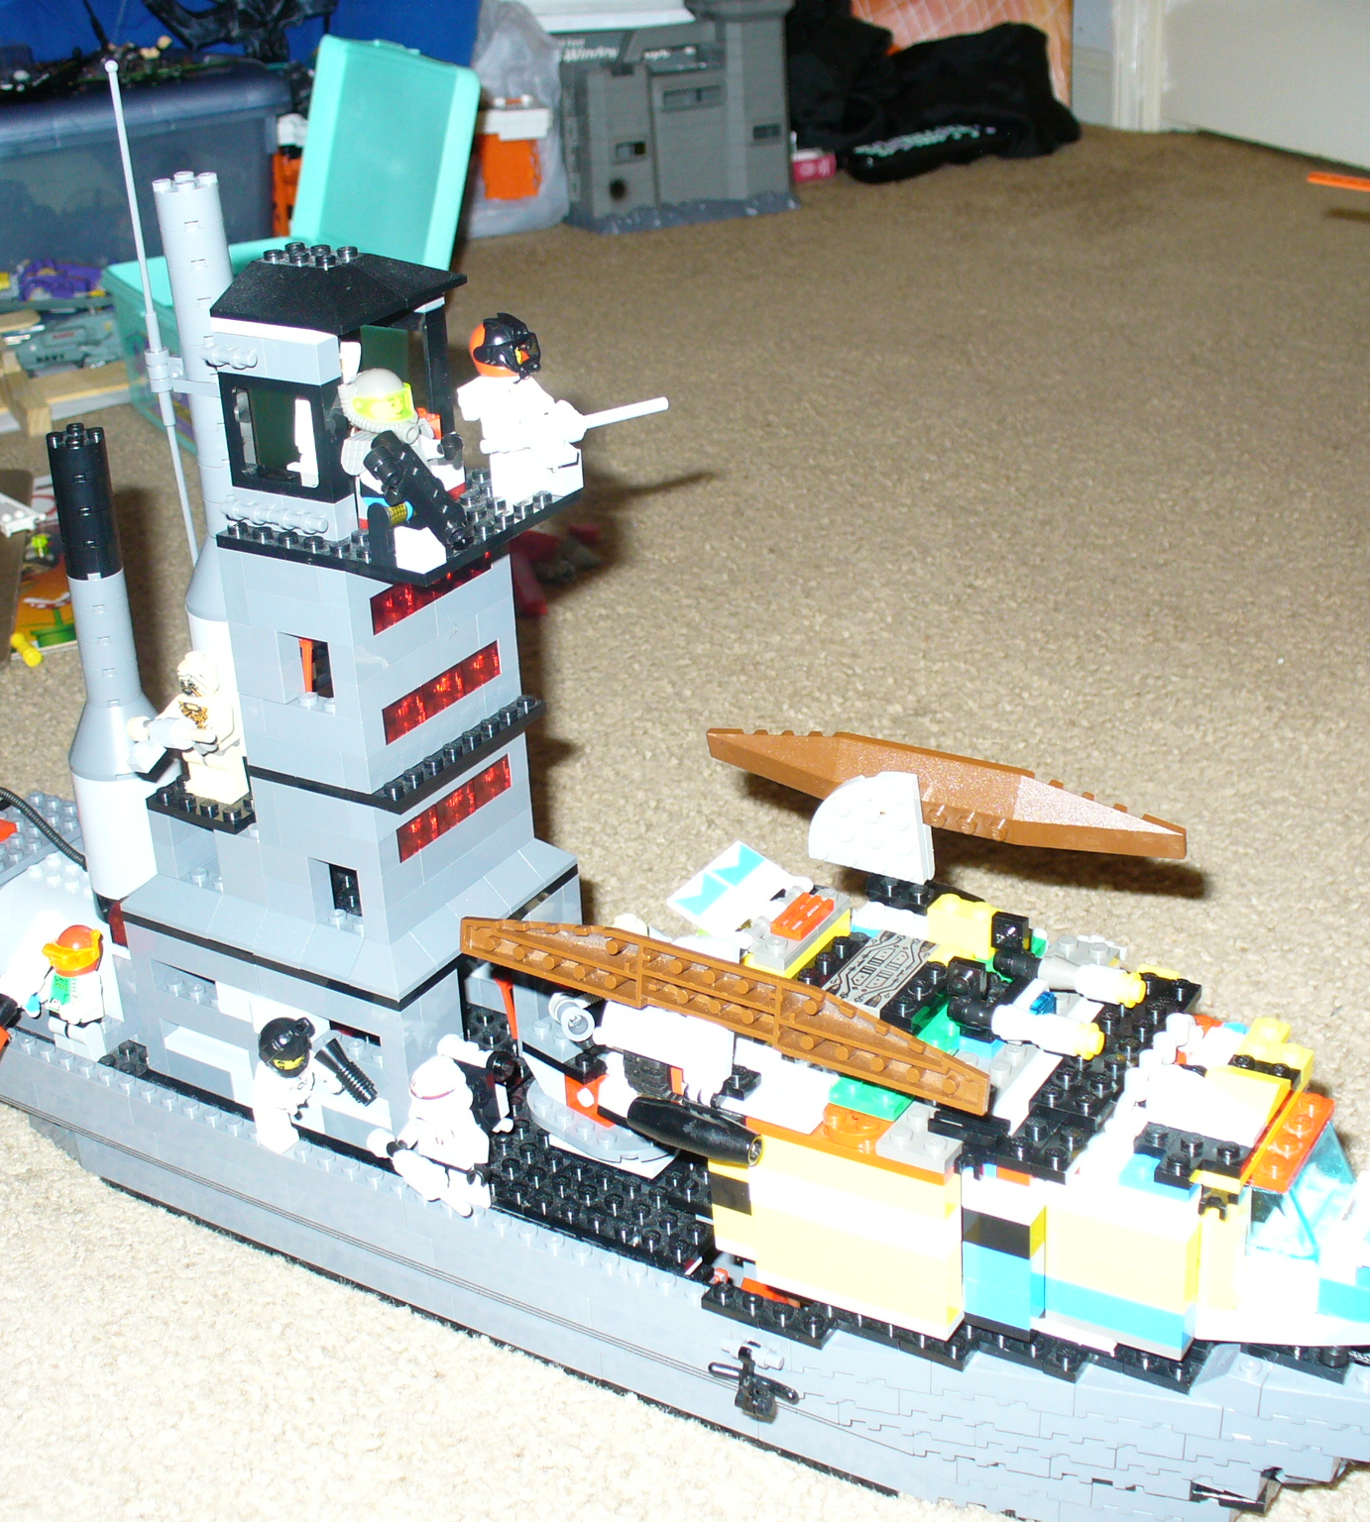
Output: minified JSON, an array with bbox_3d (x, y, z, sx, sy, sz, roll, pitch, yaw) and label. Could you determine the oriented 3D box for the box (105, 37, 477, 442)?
[{"bbox_3d":[-0.234,-0.309,1.303,0.170,0.217,0.228,-15,28,-27],"label":"box"}]

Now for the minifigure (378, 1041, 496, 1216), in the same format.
[{"bbox_3d":[-0.059,0.090,0.528,0.026,0.043,0.019,13,30,29],"label":"minifigure"}]

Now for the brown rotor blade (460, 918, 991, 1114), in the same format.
[{"bbox_3d":[0.006,0.047,0.450,0.129,0.018,0.010,14,37,29],"label":"brown rotor blade"}]

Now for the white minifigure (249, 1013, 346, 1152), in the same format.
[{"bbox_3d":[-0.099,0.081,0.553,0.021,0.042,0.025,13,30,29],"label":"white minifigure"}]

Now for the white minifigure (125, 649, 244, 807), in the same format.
[{"bbox_3d":[-0.126,-0.008,0.558,0.027,0.041,0.019,13,30,29],"label":"white minifigure"}]

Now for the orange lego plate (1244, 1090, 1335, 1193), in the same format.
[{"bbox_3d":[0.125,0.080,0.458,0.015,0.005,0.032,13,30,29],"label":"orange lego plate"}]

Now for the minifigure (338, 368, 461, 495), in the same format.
[{"bbox_3d":[-0.067,-0.069,0.492,0.027,0.043,0.025,13,30,29],"label":"minifigure"}]

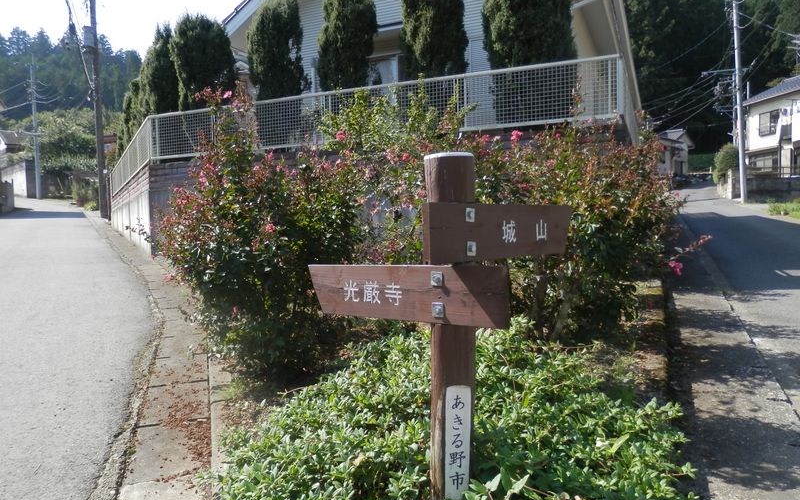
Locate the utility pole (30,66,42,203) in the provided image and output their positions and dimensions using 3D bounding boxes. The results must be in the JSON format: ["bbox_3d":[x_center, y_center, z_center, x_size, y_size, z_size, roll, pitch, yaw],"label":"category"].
[{"bbox_3d":[-24.250,-7.900,38.500,0.360,9.100,0.360,-1,3,0],"label":"utility pole"}]

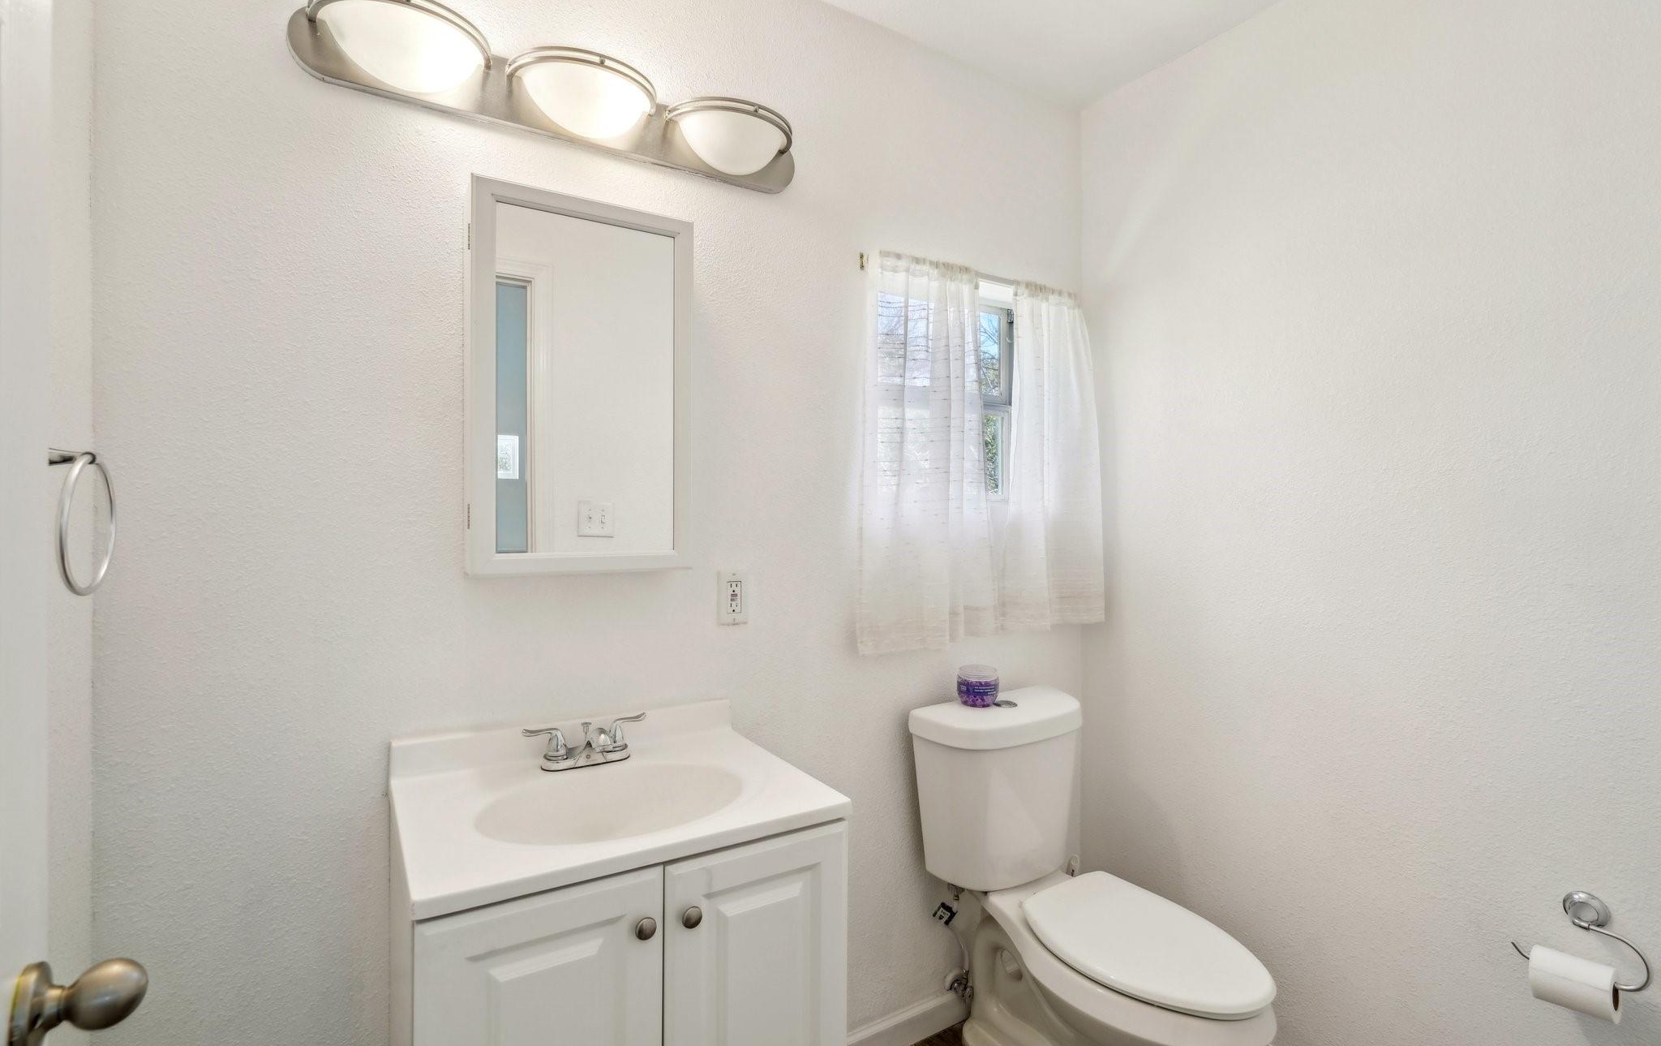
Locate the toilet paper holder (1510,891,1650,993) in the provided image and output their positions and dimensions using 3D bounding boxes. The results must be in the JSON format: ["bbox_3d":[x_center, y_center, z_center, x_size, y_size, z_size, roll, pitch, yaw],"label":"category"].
[{"bbox_3d":[1.263,0.701,1.246,0.066,0.142,0.167,0,0,-33],"label":"toilet paper holder"}]

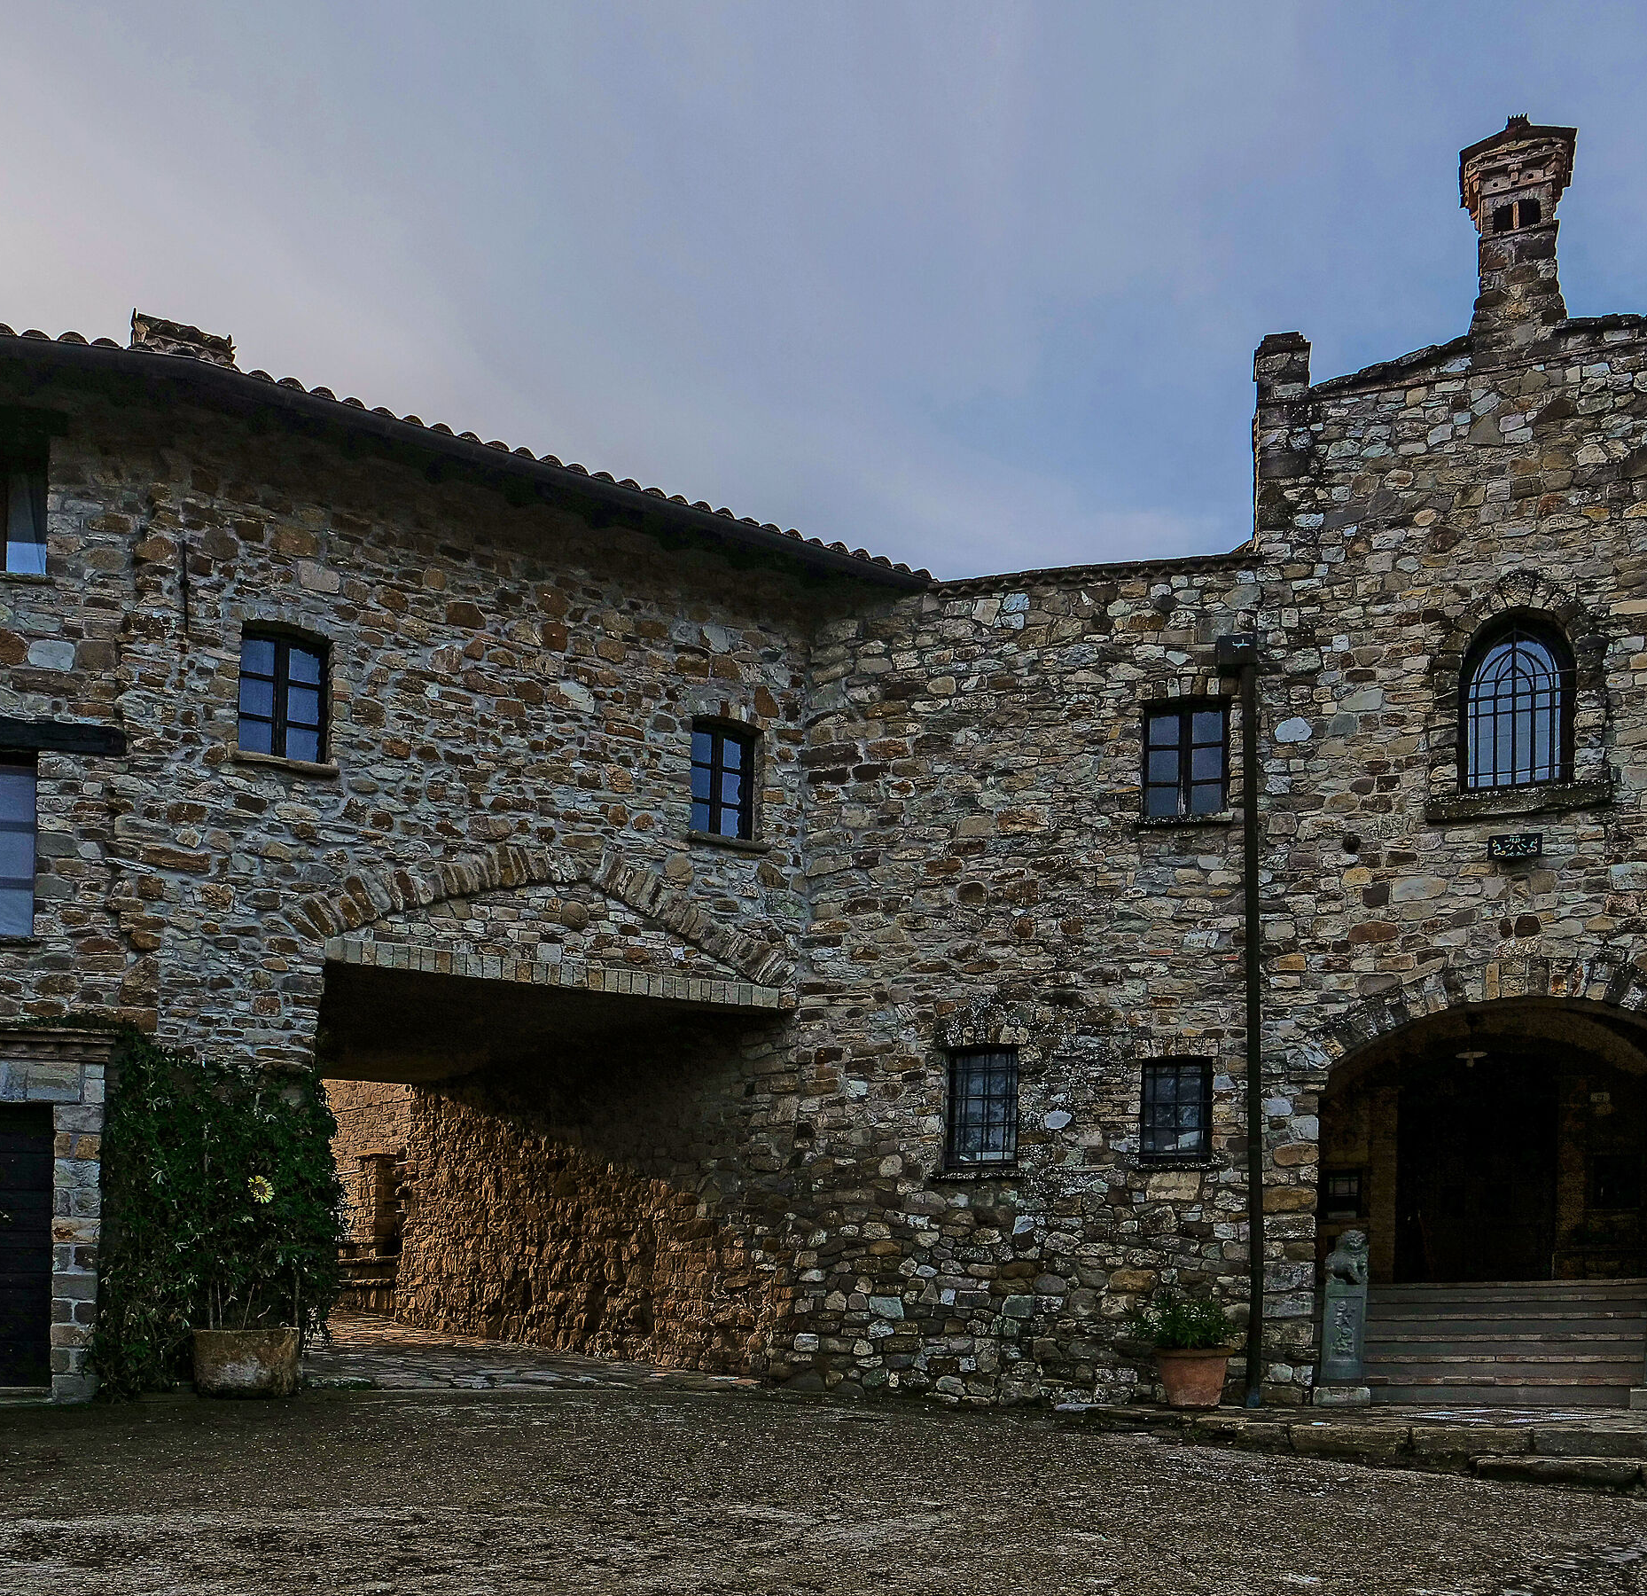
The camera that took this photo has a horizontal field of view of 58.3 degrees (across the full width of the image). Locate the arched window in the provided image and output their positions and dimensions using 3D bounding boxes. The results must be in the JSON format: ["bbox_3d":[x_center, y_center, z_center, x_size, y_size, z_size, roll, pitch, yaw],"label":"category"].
[{"bbox_3d":[5.468,-0.734,11.637,0.770,1.270,0.100,-1,-5,16],"label":"arched window"}]

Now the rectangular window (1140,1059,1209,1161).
[{"bbox_3d":[2.862,2.538,12.011,0.560,0.840,0.120,-1,-5,8],"label":"rectangular window"}]

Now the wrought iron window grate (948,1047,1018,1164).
[{"bbox_3d":[1.446,2.787,13.300,0.660,1.060,0.100,-1,-5,7],"label":"wrought iron window grate"}]

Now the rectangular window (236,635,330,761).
[{"bbox_3d":[-3.871,-0.727,10.571,0.610,0.880,0.120,2,-5,-28],"label":"rectangular window"}]

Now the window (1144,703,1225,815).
[{"bbox_3d":[3.198,-0.338,13.050,0.730,1.030,0.130,-1,-5,9],"label":"window"}]

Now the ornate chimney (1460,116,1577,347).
[{"bbox_3d":[5.934,-4.841,12.600,0.780,1.860,0.780,-1,-5,18],"label":"ornate chimney"}]

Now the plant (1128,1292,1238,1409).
[{"bbox_3d":[3.049,4.683,12.500,0.880,0.930,0.840,-1,-5,8],"label":"plant"}]

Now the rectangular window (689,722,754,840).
[{"bbox_3d":[-0.907,-0.149,13.200,0.690,1.000,0.130,2,-5,-28],"label":"rectangular window"}]

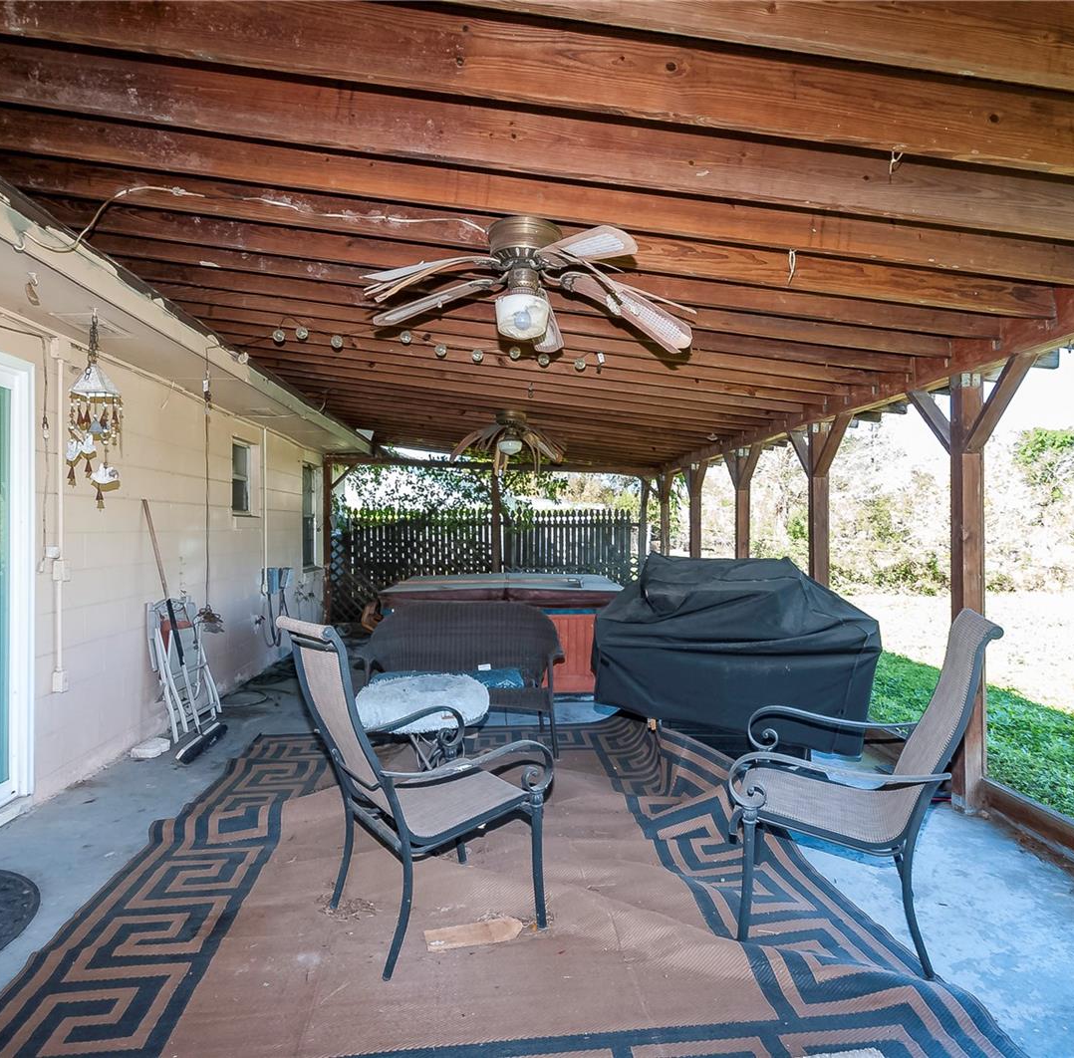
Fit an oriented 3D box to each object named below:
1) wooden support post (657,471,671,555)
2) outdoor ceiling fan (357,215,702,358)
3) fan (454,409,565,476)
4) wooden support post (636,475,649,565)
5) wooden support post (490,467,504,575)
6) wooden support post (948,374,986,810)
[{"bbox_3d":[1.796,0.300,9.299,0.095,2.110,0.095,0,0,-2],"label":"wooden support post"},{"bbox_3d":[-0.033,-0.842,2.350,1.220,0.410,1.220,0,0,-2],"label":"outdoor ceiling fan"},{"bbox_3d":[-0.243,-0.760,5.880,1.000,0.540,1.000,0,0,-2],"label":"fan"},{"bbox_3d":[1.734,0.280,10.828,0.100,2.160,0.100,0,0,-2],"label":"wooden support post"},{"bbox_3d":[-0.576,0.257,9.500,0.100,2.190,0.100,0,0,-2],"label":"wooden support post"},{"bbox_3d":[2.064,0.302,3.165,0.097,2.067,0.097,0,0,-2],"label":"wooden support post"}]

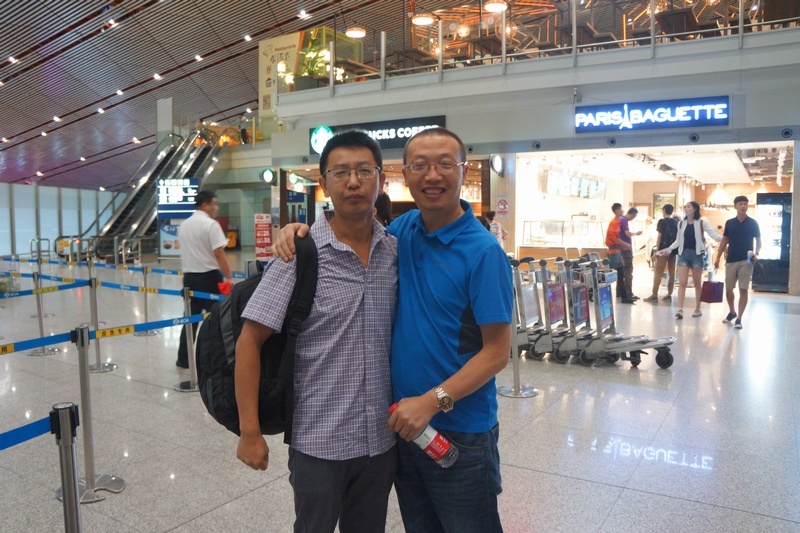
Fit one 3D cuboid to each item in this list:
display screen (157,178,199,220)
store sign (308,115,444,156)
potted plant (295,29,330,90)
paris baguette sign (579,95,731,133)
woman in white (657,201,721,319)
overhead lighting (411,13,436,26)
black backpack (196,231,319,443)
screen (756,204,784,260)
[{"bbox_3d":[-7.439,-2.255,20.100,1.340,1.360,0.140,-1,4,-12],"label":"display screen"},{"bbox_3d":[-0.610,-3.565,16.400,4.310,0.770,0.140,2,4,28],"label":"store sign"},{"bbox_3d":[-2.655,-6.175,18.200,1.000,1.920,1.000,2,4,28],"label":"potted plant"},{"bbox_3d":[5.525,-3.324,13.150,3.130,0.620,0.140,2,4,28],"label":"paris baguette sign"},{"bbox_3d":[4.305,-0.097,8.950,0.900,1.710,0.450,2,4,21],"label":"woman in white"},{"bbox_3d":[0.680,-7.371,17.900,0.670,0.170,0.670,0,4,0],"label":"overhead lighting"},{"bbox_3d":[-0.418,0.223,1.810,0.300,0.560,0.330,4,5,41],"label":"black backpack"},{"bbox_3d":[7.690,-0.706,12.450,0.480,1.140,0.080,2,4,28],"label":"screen"}]

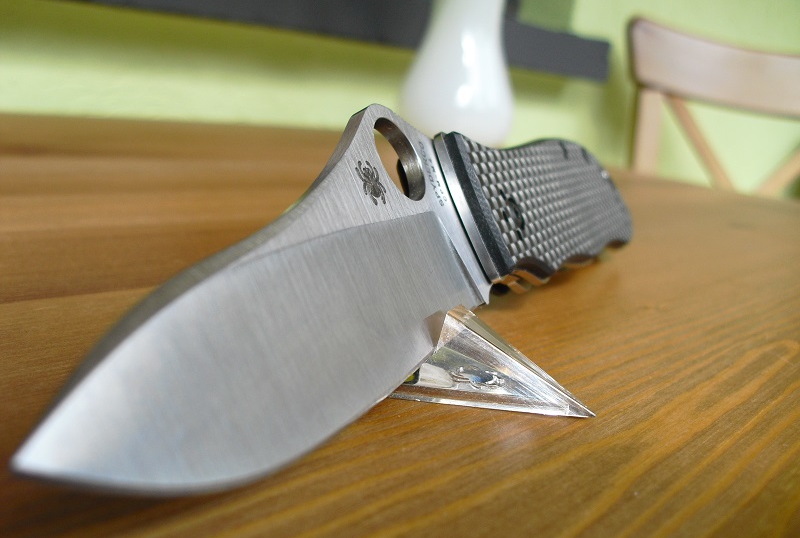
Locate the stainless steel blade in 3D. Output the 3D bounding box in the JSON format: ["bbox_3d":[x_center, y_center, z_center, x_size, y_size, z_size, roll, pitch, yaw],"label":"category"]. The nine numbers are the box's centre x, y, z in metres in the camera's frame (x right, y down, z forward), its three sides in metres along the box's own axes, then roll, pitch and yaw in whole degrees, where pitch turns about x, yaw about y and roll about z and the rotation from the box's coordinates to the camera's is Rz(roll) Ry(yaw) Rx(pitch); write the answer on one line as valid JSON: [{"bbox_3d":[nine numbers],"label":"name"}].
[{"bbox_3d":[-0.010,-0.002,0.096,0.004,0.039,0.091,-24,-4,25],"label":"stainless steel blade"}]

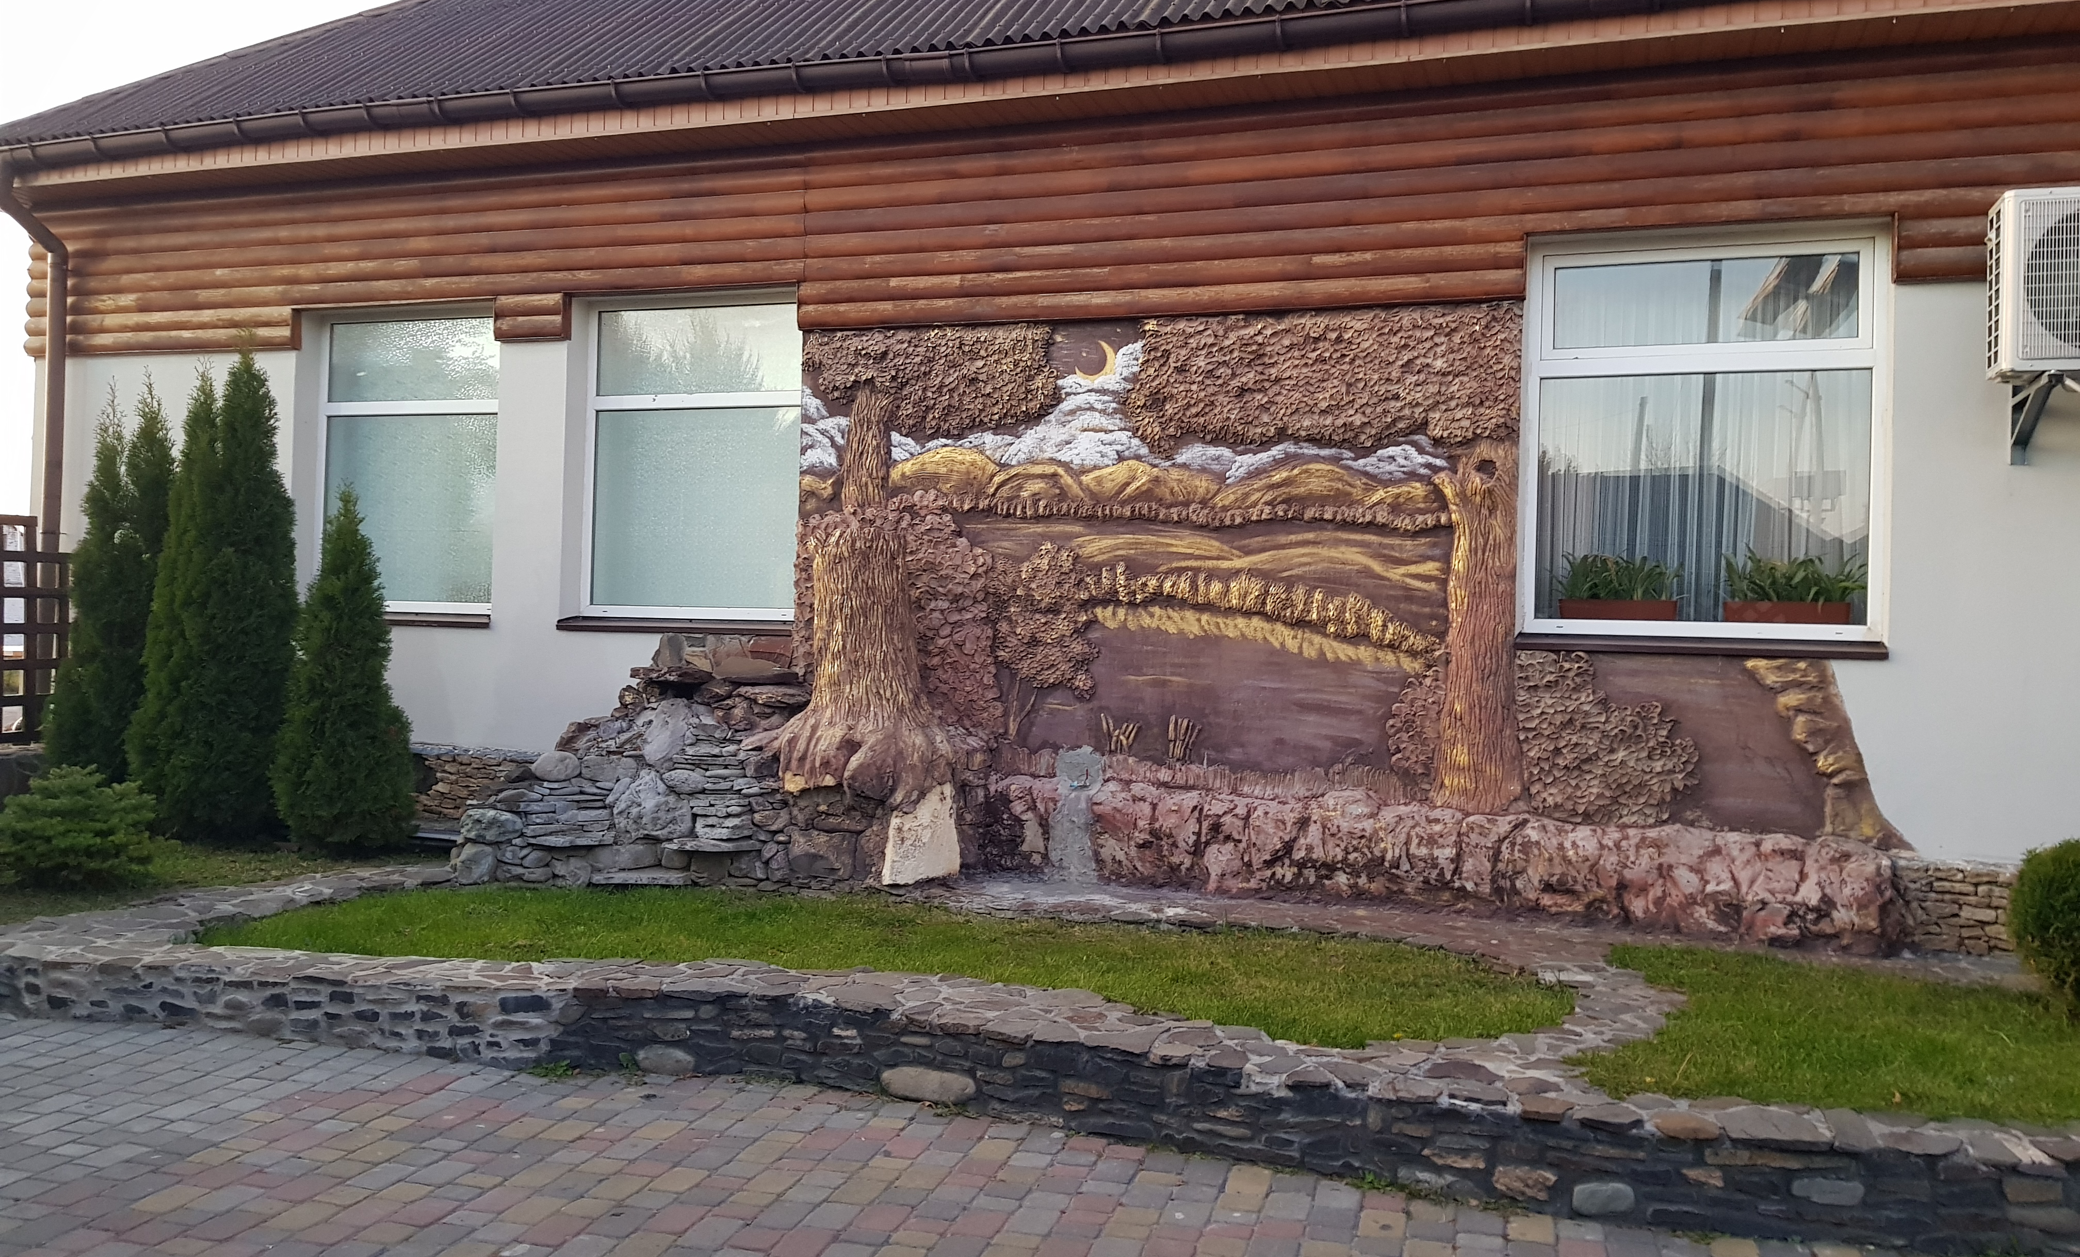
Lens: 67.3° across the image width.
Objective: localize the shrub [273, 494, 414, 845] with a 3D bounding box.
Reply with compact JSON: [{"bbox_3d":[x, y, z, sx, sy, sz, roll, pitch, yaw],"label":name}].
[{"bbox_3d":[-3.802,0.207,8.570,0.740,1.970,0.740,2,0,20],"label":"shrub"}]

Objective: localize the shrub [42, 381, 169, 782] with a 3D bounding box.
[{"bbox_3d":[-5.006,-0.140,8.518,0.750,2.381,0.730,1,-1,18],"label":"shrub"}]

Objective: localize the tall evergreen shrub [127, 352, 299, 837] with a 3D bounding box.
[{"bbox_3d":[-4.675,-0.193,8.944,0.900,2.750,0.860,2,0,20],"label":"tall evergreen shrub"}]

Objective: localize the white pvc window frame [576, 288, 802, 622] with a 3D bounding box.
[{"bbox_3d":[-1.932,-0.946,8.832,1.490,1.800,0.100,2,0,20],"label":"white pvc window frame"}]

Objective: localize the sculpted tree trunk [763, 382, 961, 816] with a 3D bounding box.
[{"bbox_3d":[-0.868,-0.170,7.779,1.020,2.150,0.480,2,0,20],"label":"sculpted tree trunk"}]

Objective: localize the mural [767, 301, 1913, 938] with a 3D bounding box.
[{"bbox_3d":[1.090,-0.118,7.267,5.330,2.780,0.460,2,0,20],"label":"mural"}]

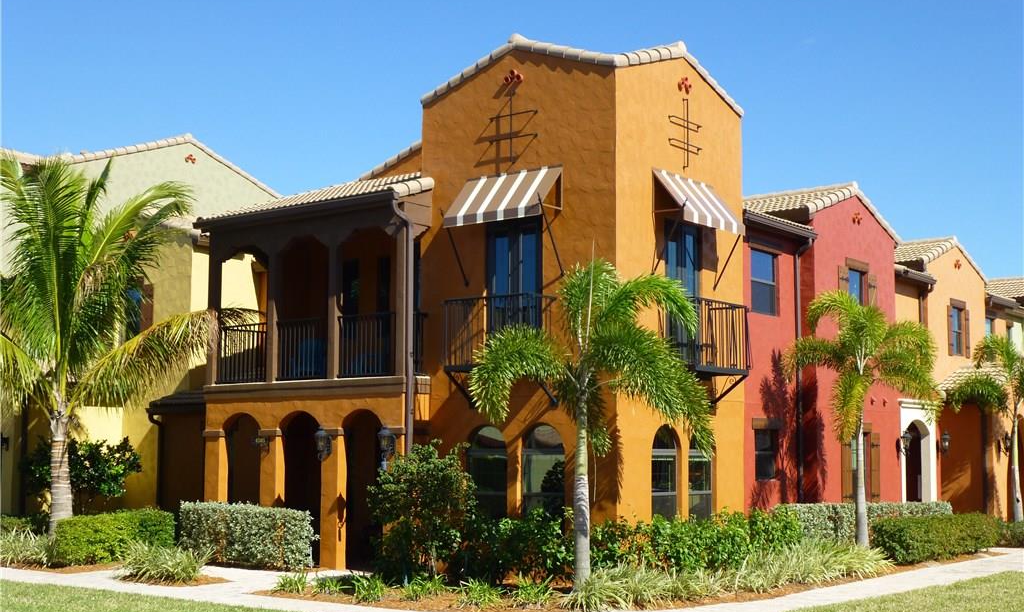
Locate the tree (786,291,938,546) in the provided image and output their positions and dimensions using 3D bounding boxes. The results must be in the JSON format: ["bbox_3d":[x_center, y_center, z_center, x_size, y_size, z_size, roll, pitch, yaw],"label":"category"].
[{"bbox_3d":[6.173,2.168,23.220,2.557,4.756,2.557,-5,-8,38],"label":"tree"}]

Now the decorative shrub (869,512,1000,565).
[{"bbox_3d":[8.388,4.528,26.249,0.790,0.771,5.076,-5,-8,38],"label":"decorative shrub"}]

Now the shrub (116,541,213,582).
[{"bbox_3d":[-5.402,3.953,20.840,1.316,0.583,1.316,-5,-8,38],"label":"shrub"}]

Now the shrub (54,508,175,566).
[{"bbox_3d":[-7.159,4.168,23.866,0.996,0.827,1.692,-5,-8,38],"label":"shrub"}]

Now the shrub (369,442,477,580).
[{"bbox_3d":[-1.357,3.223,21.024,1.617,2.106,1.504,0,-6,0],"label":"shrub"}]

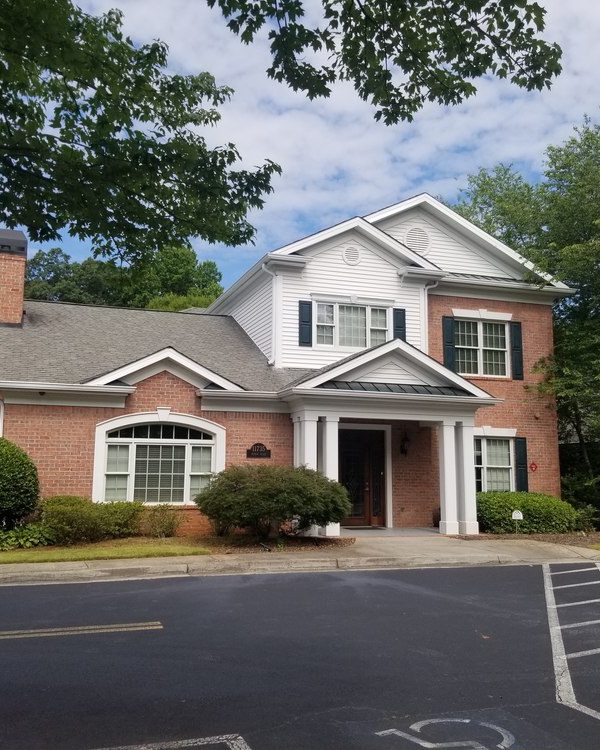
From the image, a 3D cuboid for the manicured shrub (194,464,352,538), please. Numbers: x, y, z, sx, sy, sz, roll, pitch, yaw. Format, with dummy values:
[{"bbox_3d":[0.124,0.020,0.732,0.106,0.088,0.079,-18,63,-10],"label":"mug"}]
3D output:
[{"bbox_3d":[-0.531,2.557,14.908,3.040,1.470,2.500,3,-10,-17],"label":"manicured shrub"}]

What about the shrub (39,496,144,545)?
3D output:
[{"bbox_3d":[-4.035,2.757,14.408,2.040,0.860,1.400,3,-10,-17],"label":"shrub"}]

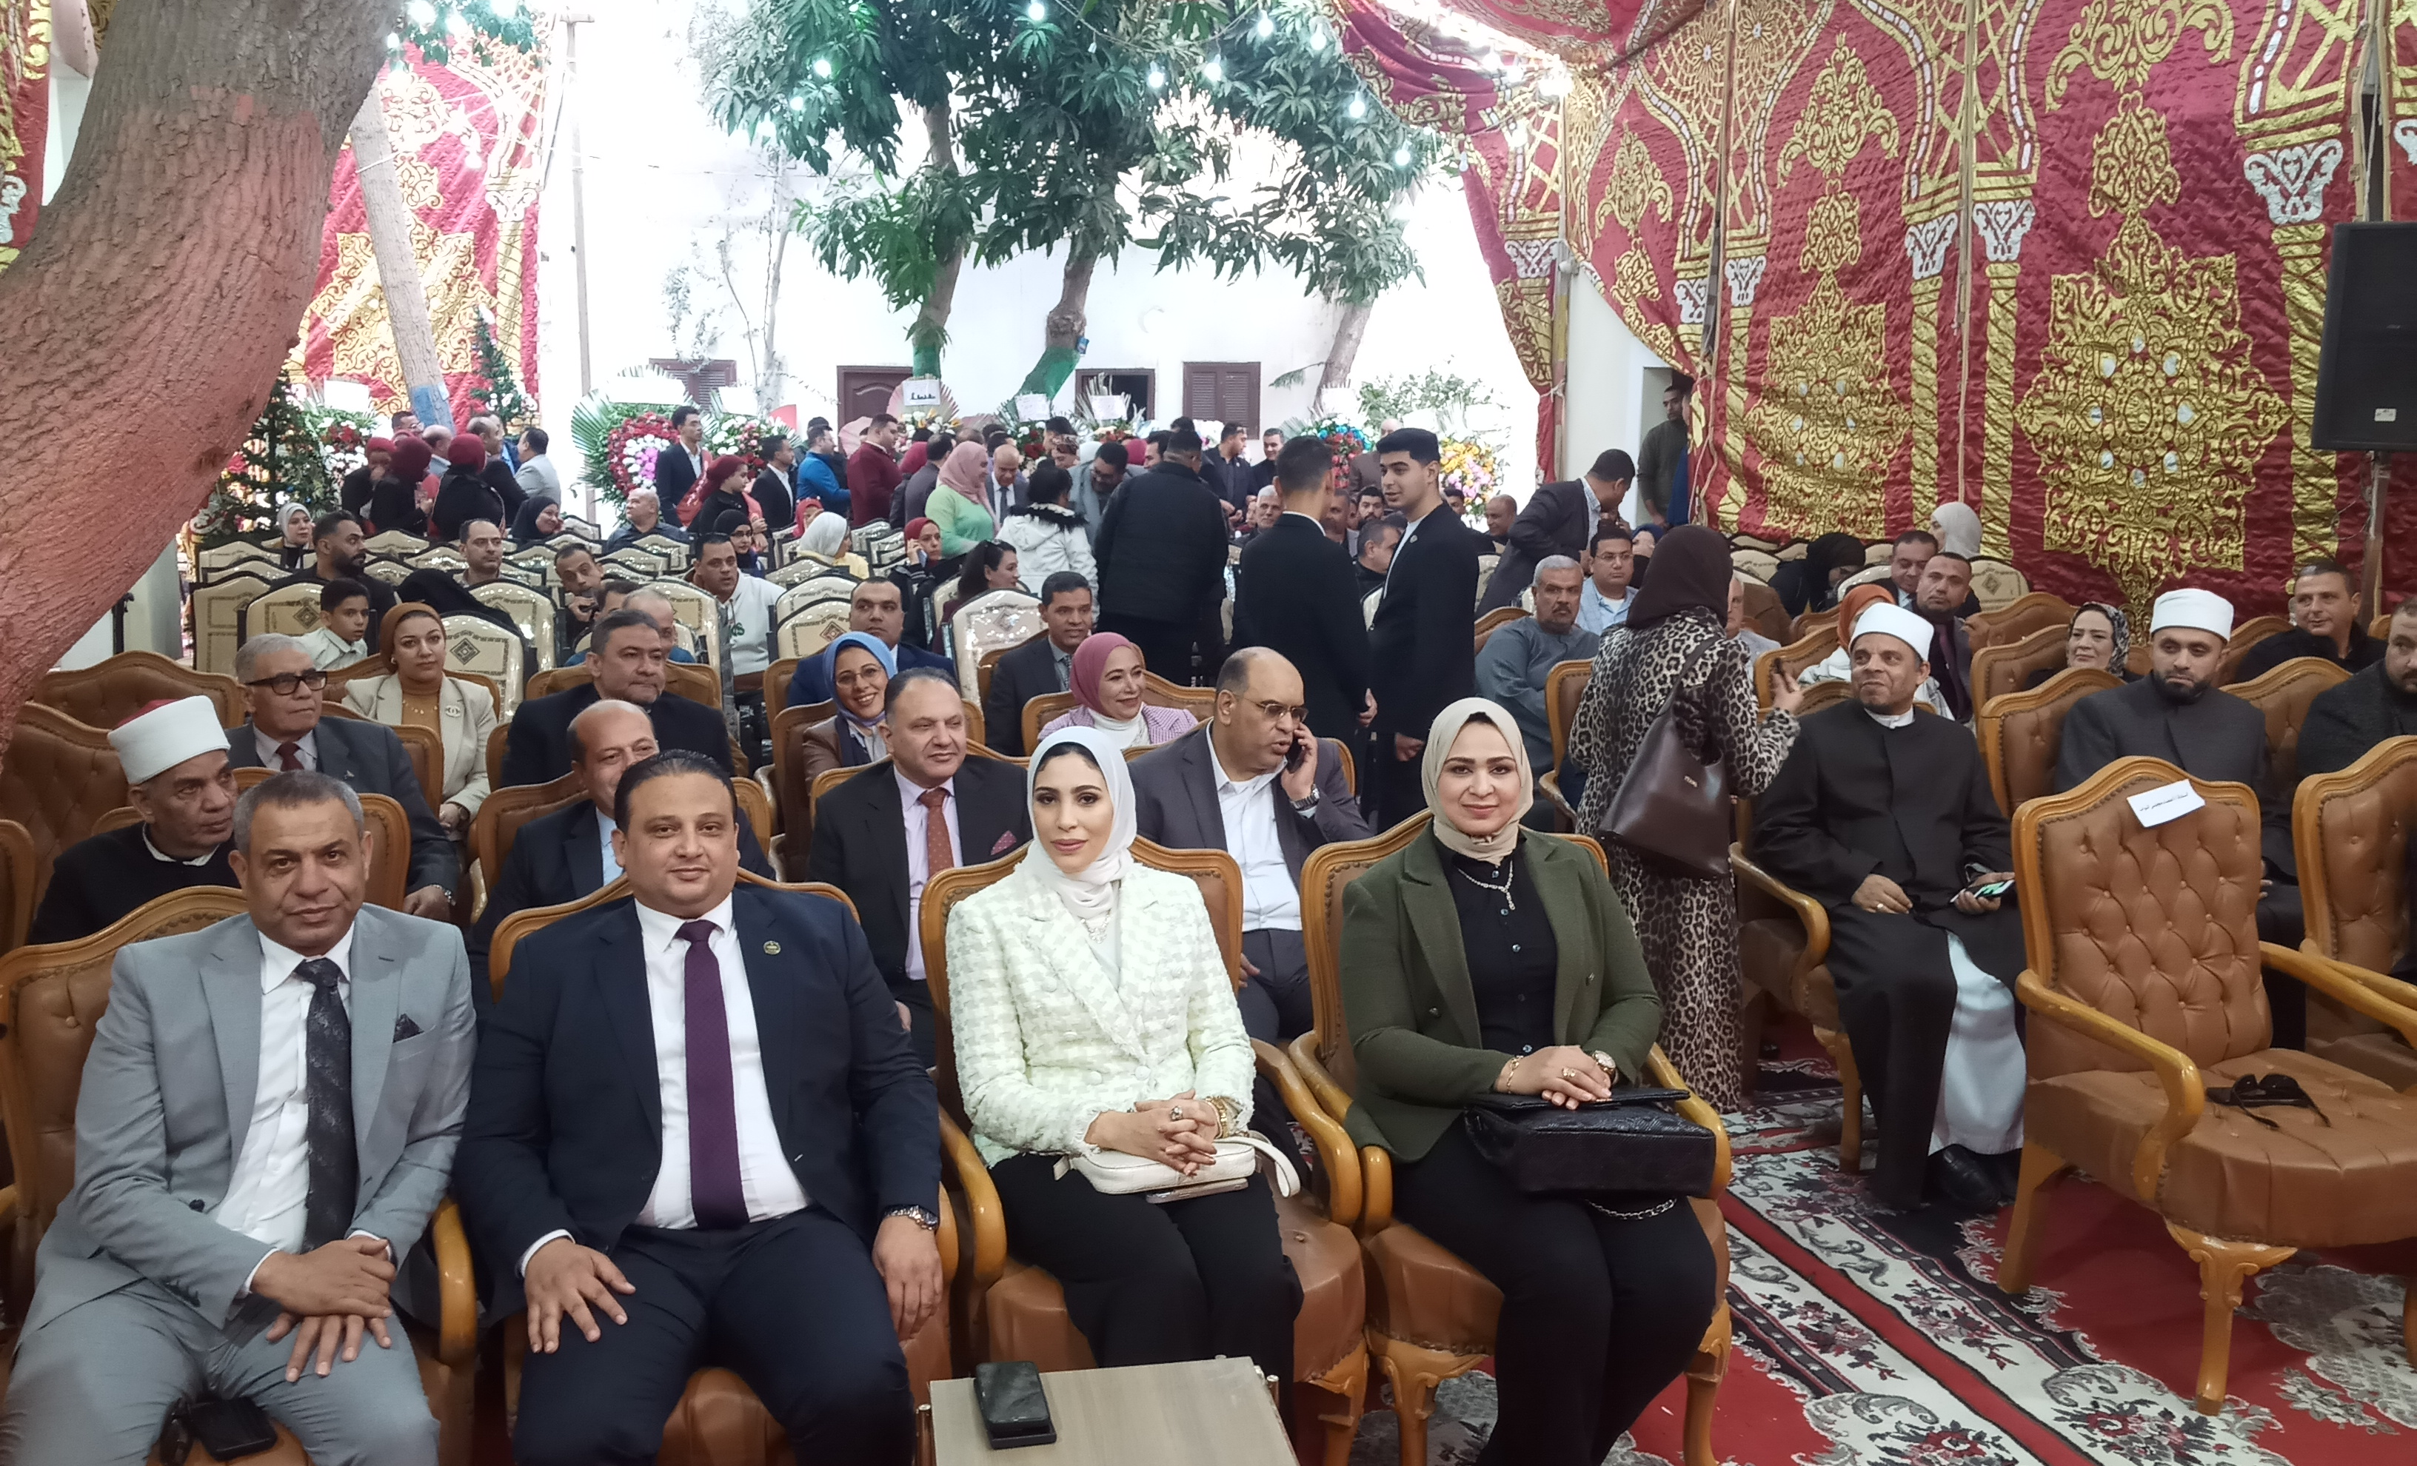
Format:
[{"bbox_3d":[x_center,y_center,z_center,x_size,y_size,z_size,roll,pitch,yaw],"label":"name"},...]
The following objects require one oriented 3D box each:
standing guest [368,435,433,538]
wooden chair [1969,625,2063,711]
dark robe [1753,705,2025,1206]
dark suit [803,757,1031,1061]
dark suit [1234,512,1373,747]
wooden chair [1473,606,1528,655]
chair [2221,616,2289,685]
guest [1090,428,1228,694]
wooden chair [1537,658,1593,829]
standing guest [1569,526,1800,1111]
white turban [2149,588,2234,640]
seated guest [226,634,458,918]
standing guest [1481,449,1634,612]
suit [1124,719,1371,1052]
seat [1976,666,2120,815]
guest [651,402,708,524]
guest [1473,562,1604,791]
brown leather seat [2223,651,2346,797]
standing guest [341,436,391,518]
[{"bbox_3d":[-4.998,-1.023,12.198,0.360,1.650,0.460,-8,13,-41],"label":"standing guest"},{"bbox_3d":[2.881,0.232,6.189,0.640,1.080,0.700,-1,9,-6],"label":"wooden chair"},{"bbox_3d":[1.644,0.489,4.730,0.600,1.080,0.710,-2,10,-10],"label":"dark robe"},{"bbox_3d":[-0.509,0.584,3.866,0.570,1.020,0.750,-4,10,-20],"label":"dark suit"},{"bbox_3d":[0.306,0.000,6.279,0.460,1.420,0.300,3,10,20],"label":"dark suit"},{"bbox_3d":[1.200,0.105,7.249,0.670,1.090,0.720,-2,10,-12],"label":"wooden chair"},{"bbox_3d":[3.955,0.161,6.909,0.670,1.090,0.720,-3,10,-17],"label":"chair"},{"bbox_3d":[-0.222,-0.543,9.143,0.600,1.761,0.380,2,10,11],"label":"guest"},{"bbox_3d":[1.425,0.288,6.131,0.670,1.090,0.720,-1,9,-9],"label":"wooden chair"},{"bbox_3d":[1.228,0.242,5.062,0.500,1.538,0.430,5,11,29],"label":"standing guest"},{"bbox_3d":[2.498,-0.305,4.967,0.210,0.135,0.225,7,6,35],"label":"white turban"},{"bbox_3d":[-1.974,0.444,4.417,0.580,1.280,0.820,-5,10,-25],"label":"seated guest"},{"bbox_3d":[1.510,-0.412,8.647,0.740,1.660,0.500,-2,10,-13],"label":"standing guest"},{"bbox_3d":[0.120,0.525,4.342,0.600,1.020,0.740,-3,10,-17],"label":"suit"},{"bbox_3d":[2.450,0.436,5.200,0.660,1.110,0.700,-2,10,-14],"label":"seat"},{"bbox_3d":[-3.453,-1.217,12.875,0.330,1.810,0.500,4,10,25],"label":"guest"},{"bbox_3d":[1.159,0.097,6.431,0.580,1.290,0.800,-2,9,-10],"label":"guest"},{"bbox_3d":[3.415,0.358,5.705,0.670,1.090,0.720,-3,10,-17],"label":"brown leather seat"},{"bbox_3d":[-5.727,-1.211,13.534,0.480,1.651,0.360,-6,11,-33],"label":"standing guest"}]

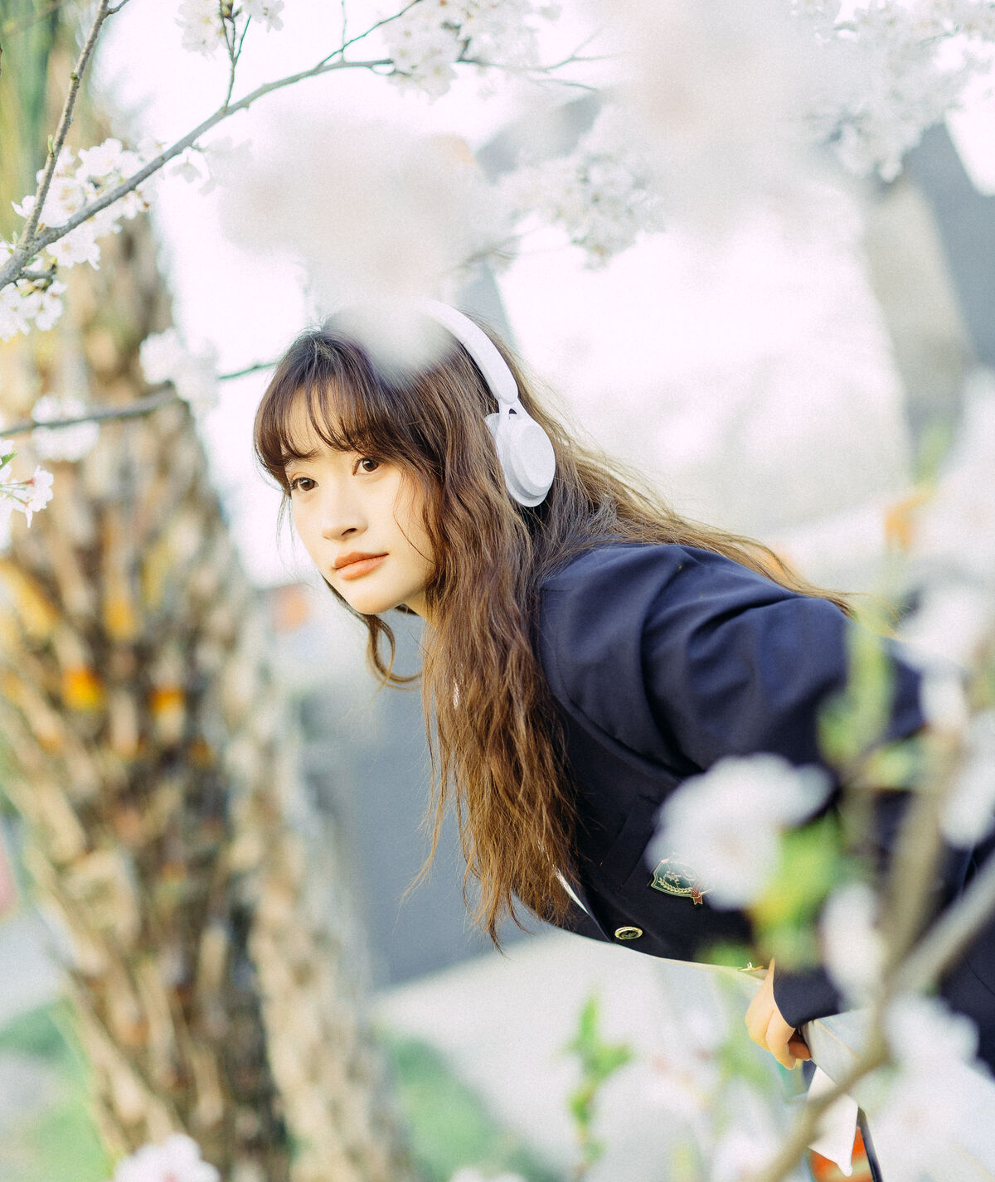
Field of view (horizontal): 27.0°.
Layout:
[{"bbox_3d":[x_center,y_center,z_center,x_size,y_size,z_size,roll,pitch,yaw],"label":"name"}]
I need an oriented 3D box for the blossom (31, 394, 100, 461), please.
[{"bbox_3d":[-0.469,-0.178,2.250,0.075,0.072,0.066,-17,2,0],"label":"blossom"}]

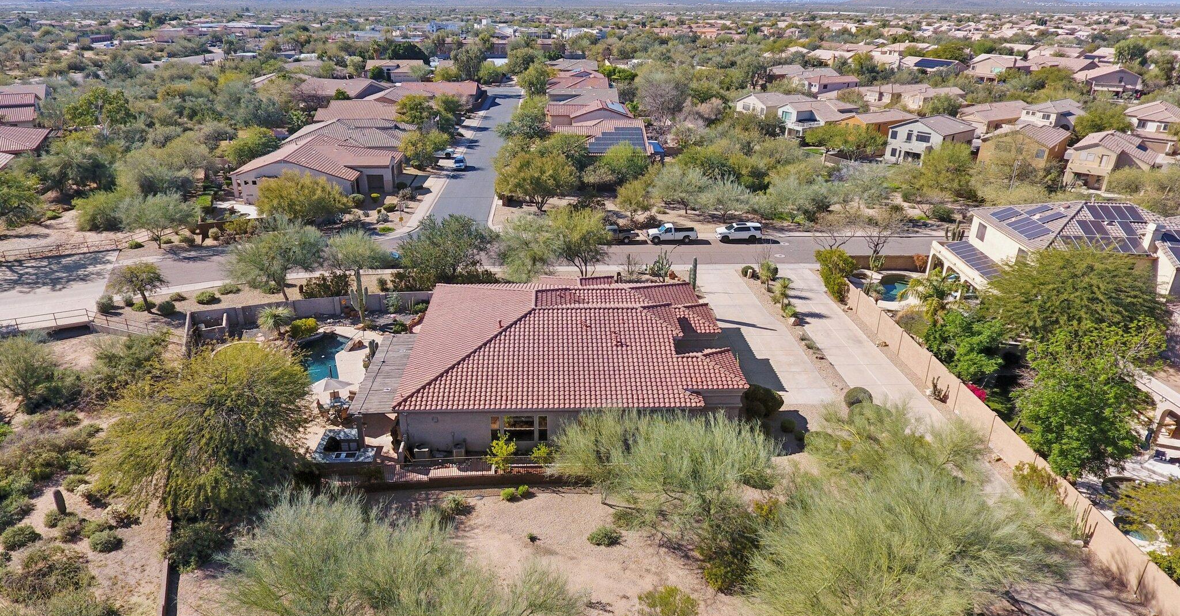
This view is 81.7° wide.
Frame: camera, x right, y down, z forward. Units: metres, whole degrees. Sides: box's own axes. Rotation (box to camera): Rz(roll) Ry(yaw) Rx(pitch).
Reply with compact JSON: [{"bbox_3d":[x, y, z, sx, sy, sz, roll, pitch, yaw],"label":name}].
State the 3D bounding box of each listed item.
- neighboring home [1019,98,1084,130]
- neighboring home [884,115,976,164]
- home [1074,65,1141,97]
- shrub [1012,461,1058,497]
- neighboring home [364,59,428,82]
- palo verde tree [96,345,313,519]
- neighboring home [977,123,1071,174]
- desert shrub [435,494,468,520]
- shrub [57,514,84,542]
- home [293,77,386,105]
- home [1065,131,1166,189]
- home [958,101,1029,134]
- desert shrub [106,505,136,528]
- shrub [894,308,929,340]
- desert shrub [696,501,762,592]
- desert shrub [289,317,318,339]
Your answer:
[{"bbox_3d":[91.600,-36.894,133.584,13.300,7.400,8.800,-9,26,-19],"label":"neighboring home"},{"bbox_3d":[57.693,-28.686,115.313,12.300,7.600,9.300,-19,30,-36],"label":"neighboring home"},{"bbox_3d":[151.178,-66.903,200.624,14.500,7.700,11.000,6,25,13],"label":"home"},{"bbox_3d":[24.000,9.156,36.638,2.100,1.750,2.000,0,24,0],"label":"shrub"},{"bbox_3d":[-69.300,-85.140,244.520,20.500,6.100,21.000,-1,24,-3],"label":"neighboring home"},{"bbox_3d":[-20.900,6.046,36.670,10.400,7.400,10.000,0,24,0],"label":"palo verde tree"},{"bbox_3d":[69.800,-25.298,108.233,16.300,7.500,9.800,-22,32,-39],"label":"neighboring home"},{"bbox_3d":[-7.091,10.334,35.326,1.598,1.084,1.518,0,24,0],"label":"desert shrub"},{"bbox_3d":[-26.000,11.046,34.117,1.150,1.250,1.150,0,24,0],"label":"shrub"},{"bbox_3d":[-66.000,-57.218,180.582,18.500,6.100,19.000,5,25,11],"label":"home"},{"bbox_3d":[82.000,-23.410,105.610,20.500,7.000,9.000,-21,32,-39],"label":"home"},{"bbox_3d":[86.452,-41.502,147.391,18.000,4.800,10.000,-14,28,-28],"label":"home"},{"bbox_3d":[-24.500,10.820,35.480,1.450,0.950,1.350,0,24,0],"label":"desert shrub"},{"bbox_3d":[25.271,1.431,53.495,2.417,2.100,2.417,0,24,0],"label":"shrub"},{"bbox_3d":[6.400,10.777,31.118,3.000,3.300,3.300,0,24,0],"label":"desert shrub"},{"bbox_3d":[-22.800,1.571,53.950,2.100,1.450,2.050,0,24,0],"label":"desert shrub"}]

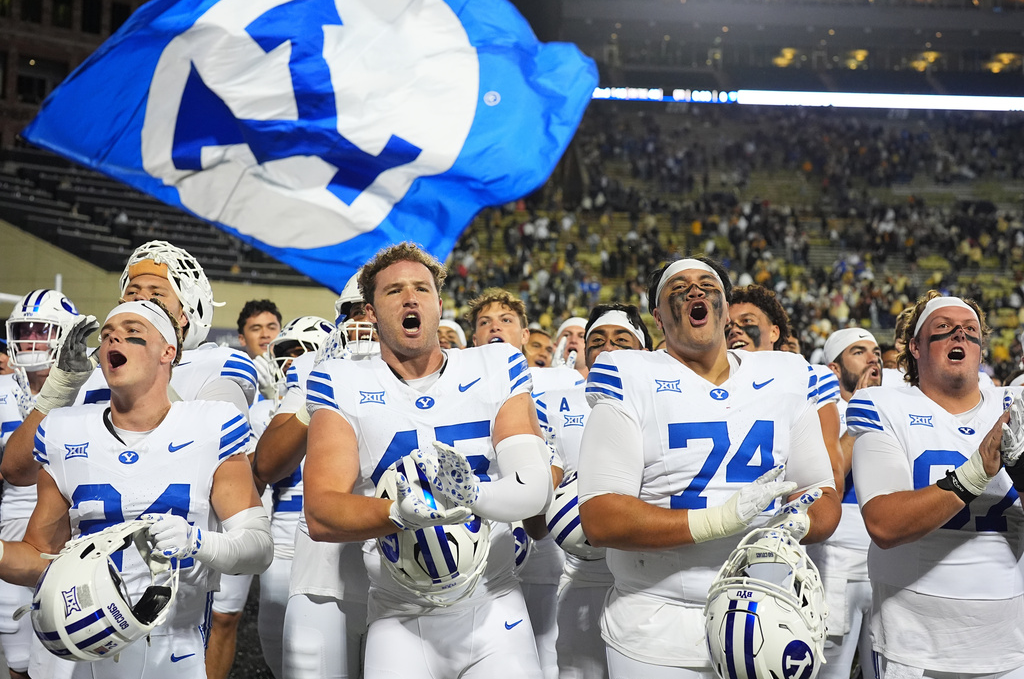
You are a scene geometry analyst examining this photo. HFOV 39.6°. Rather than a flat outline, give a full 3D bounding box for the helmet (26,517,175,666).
[{"bbox_3d":[-0.868,0.534,3.000,0.280,0.240,0.310,-32,29,13],"label":"helmet"}]

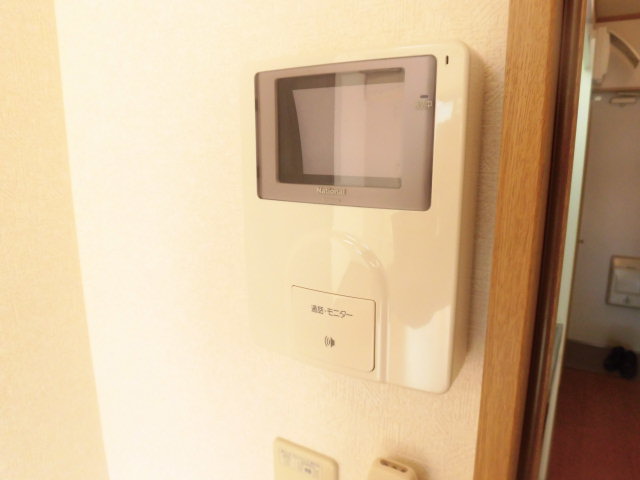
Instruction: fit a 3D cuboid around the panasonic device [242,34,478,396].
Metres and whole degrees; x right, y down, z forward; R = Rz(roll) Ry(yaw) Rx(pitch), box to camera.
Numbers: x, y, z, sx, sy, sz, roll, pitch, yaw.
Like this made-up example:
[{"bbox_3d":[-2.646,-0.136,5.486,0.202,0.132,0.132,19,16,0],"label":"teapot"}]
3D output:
[{"bbox_3d":[0.026,-0.015,0.303,0.146,0.202,0.056,6,13,27],"label":"panasonic device"}]

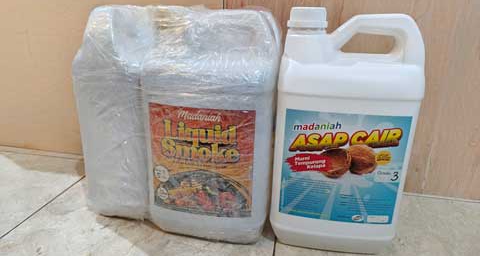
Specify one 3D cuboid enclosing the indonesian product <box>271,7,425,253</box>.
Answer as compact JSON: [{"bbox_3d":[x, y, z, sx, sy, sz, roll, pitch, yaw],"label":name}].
[{"bbox_3d":[0.141,0.001,0.460,0.175,0.326,0.133,4,19,8],"label":"indonesian product"}]

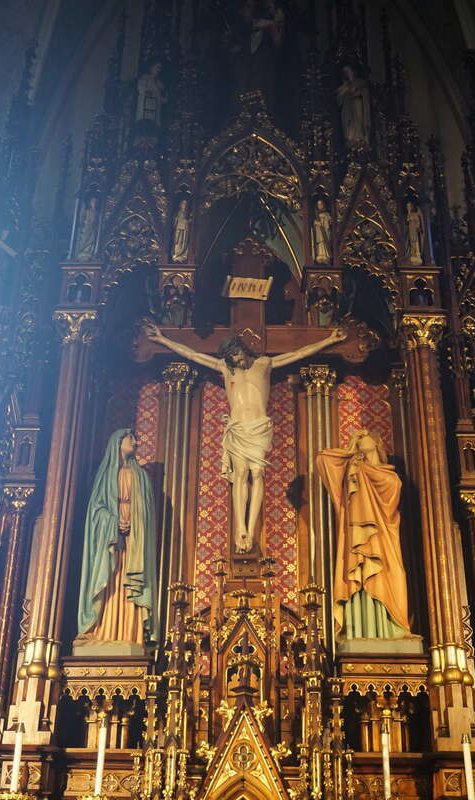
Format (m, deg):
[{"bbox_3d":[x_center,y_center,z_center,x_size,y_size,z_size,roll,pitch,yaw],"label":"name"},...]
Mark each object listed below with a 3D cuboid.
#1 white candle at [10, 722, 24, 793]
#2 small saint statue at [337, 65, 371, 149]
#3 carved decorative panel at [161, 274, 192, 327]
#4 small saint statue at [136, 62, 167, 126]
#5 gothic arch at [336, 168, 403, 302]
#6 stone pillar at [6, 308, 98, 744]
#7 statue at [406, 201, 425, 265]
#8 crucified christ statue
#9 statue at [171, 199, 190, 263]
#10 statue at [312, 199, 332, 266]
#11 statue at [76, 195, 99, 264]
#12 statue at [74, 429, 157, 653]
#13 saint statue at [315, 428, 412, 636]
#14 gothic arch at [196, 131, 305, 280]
[{"bbox_3d":[-1.326,2.144,6.137,0.045,0.390,0.045,1,-30,0],"label":"white candle"},{"bbox_3d":[1.116,-2.797,9.749,0.320,1.141,0.280,-5,-30,10],"label":"small saint statue"},{"bbox_3d":[-0.466,-0.729,7.866,0.235,0.480,0.140,1,-29,0],"label":"carved decorative panel"},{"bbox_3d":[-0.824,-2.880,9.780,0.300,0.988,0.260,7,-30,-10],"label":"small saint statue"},{"bbox_3d":[1.127,-1.455,8.922,0.520,1.450,0.250,1,-30,0],"label":"gothic arch"},{"bbox_3d":[-1.349,0.777,7.615,0.350,3.380,0.320,1,-30,0],"label":"stone pillar"},{"bbox_3d":[1.546,-1.463,8.896,0.160,0.740,0.150,1,-30,0],"label":"statue"},{"bbox_3d":[0.075,0.257,7.755,1.580,1.850,0.380,1,-30,0],"label":"crucified christ statue"},{"bbox_3d":[-0.468,-1.381,8.383,0.165,0.704,0.160,3,-30,-4],"label":"statue"},{"bbox_3d":[0.690,-1.378,8.391,0.175,0.716,0.160,1,-29,0],"label":"statue"},{"bbox_3d":[-1.232,-1.403,8.390,0.190,0.737,0.165,5,-30,-7],"label":"statue"},{"bbox_3d":[-0.871,1.003,7.490,0.520,1.660,0.420,11,-31,-17],"label":"statue"},{"bbox_3d":[0.898,0.929,7.237,0.650,1.612,0.460,-3,-30,7],"label":"saint statue"},{"bbox_3d":[0.118,-1.747,9.080,0.920,1.550,0.350,1,-30,0],"label":"gothic arch"}]

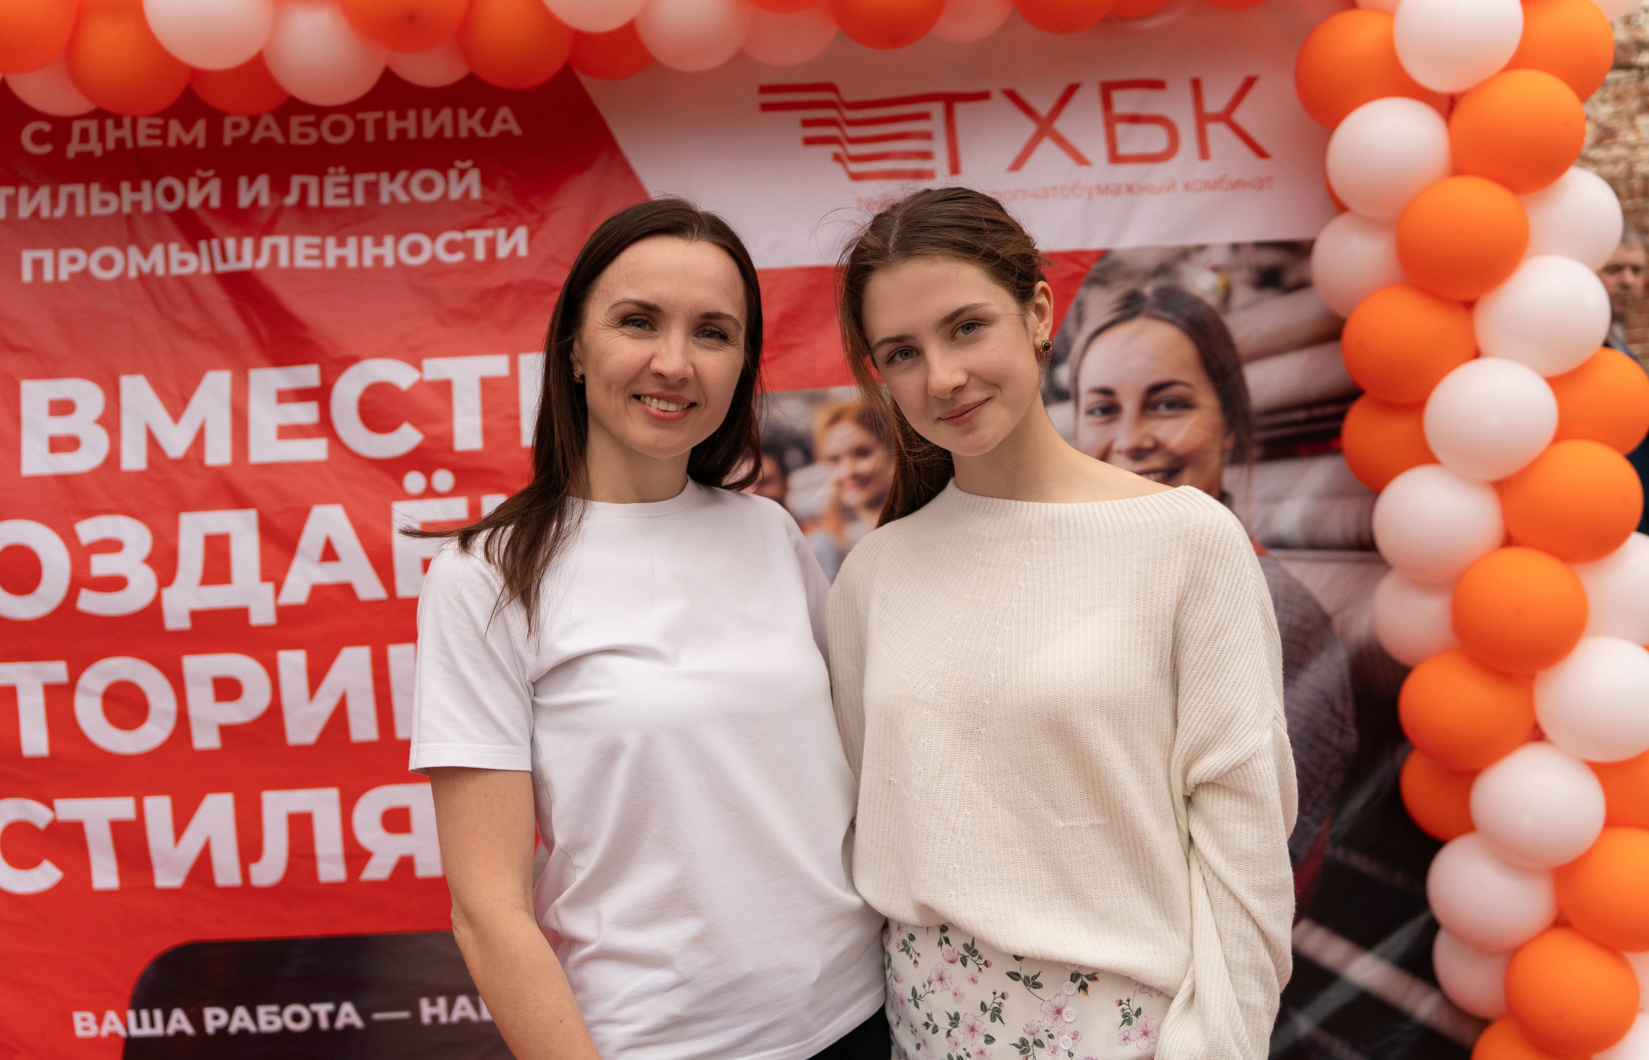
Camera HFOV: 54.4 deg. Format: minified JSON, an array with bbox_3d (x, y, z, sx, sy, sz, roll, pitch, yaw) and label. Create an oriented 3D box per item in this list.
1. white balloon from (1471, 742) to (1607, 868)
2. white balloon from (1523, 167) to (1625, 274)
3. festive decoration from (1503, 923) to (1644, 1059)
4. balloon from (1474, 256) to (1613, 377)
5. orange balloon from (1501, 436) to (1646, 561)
[{"bbox_3d":[1.092,0.421,2.453,0.190,0.188,0.200,-4,-1,0],"label":"white balloon"},{"bbox_3d":[1.177,-0.491,2.550,0.180,0.176,0.185,-3,-1,0],"label":"white balloon"},{"bbox_3d":[1.127,0.697,2.420,0.190,0.186,0.196,-3,-1,0],"label":"festive decoration"},{"bbox_3d":[1.095,-0.324,2.440,0.190,0.186,0.196,-3,-1,0],"label":"balloon"},{"bbox_3d":[1.164,-0.043,2.491,0.198,0.188,0.192,-4,-1,0],"label":"orange balloon"}]

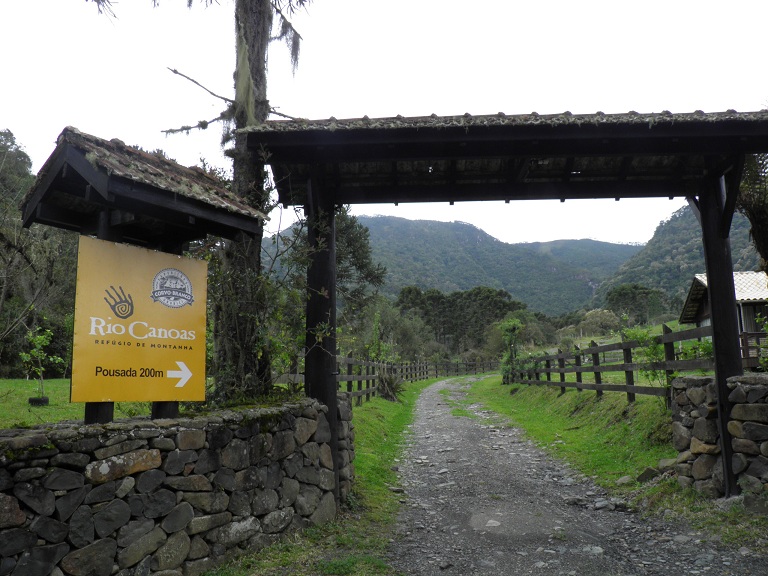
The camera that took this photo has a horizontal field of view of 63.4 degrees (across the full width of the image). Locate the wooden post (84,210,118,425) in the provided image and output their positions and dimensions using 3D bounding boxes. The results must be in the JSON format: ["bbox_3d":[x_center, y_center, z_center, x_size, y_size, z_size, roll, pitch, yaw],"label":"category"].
[{"bbox_3d":[-2.026,0.169,4.511,0.140,1.590,0.140,-6,-10,33],"label":"wooden post"}]

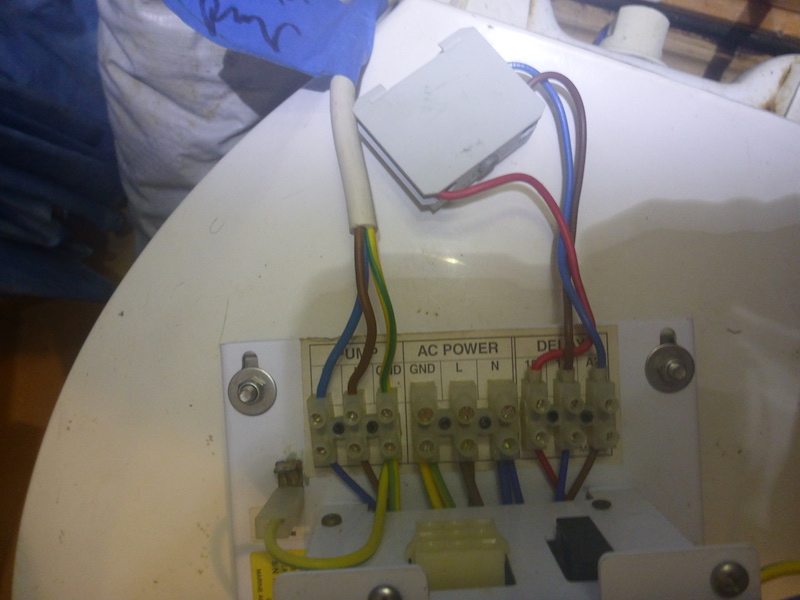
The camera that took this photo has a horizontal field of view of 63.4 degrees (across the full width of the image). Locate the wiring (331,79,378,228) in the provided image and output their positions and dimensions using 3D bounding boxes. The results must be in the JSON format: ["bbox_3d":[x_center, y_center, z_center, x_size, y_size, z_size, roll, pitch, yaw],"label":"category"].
[{"bbox_3d":[-0.014,-0.044,0.194,0.009,0.050,0.009,-8,-14,0],"label":"wiring"}]

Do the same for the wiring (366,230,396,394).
[{"bbox_3d":[-0.005,0.003,0.188,0.008,0.049,0.007,-3,0,0],"label":"wiring"}]

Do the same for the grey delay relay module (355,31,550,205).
[{"bbox_3d":[0.015,-0.054,0.196,0.045,0.033,0.017,-38,-7,-7],"label":"grey delay relay module"}]

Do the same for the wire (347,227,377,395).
[{"bbox_3d":[-0.011,0.003,0.188,0.009,0.049,0.007,1,0,0],"label":"wire"}]

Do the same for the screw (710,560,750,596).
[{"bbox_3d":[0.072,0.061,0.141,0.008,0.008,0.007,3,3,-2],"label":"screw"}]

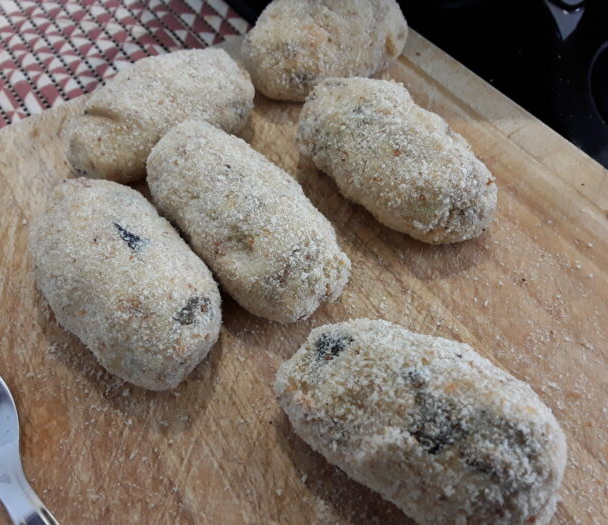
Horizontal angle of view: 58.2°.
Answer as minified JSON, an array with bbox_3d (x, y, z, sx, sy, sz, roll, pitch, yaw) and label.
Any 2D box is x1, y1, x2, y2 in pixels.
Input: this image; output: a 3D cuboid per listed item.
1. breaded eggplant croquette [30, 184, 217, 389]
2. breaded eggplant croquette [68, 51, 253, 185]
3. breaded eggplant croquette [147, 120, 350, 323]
[{"bbox_3d":[-0.059,0.004,0.177,0.044,0.039,0.080,-34,62,-21],"label":"breaded eggplant croquette"},{"bbox_3d":[-0.057,-0.059,0.222,0.079,0.037,0.043,-34,62,-21],"label":"breaded eggplant croquette"},{"bbox_3d":[-0.022,-0.017,0.193,0.042,0.036,0.092,-34,62,-21],"label":"breaded eggplant croquette"}]

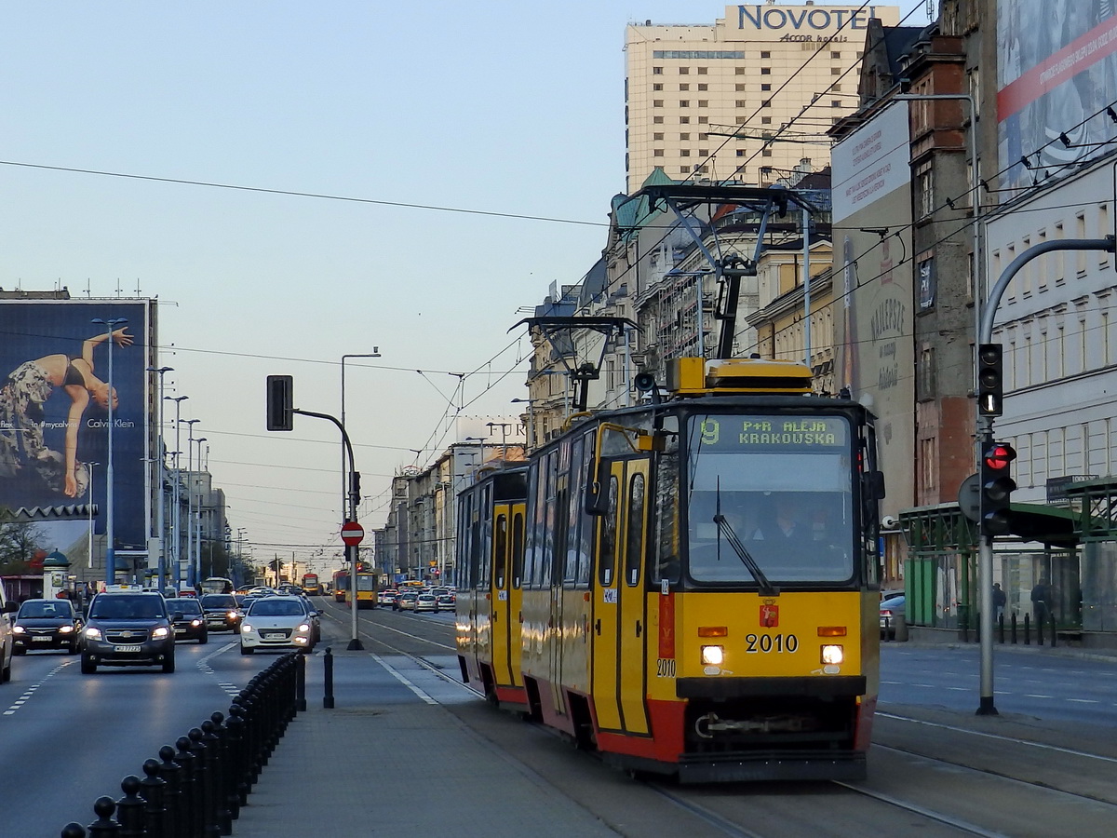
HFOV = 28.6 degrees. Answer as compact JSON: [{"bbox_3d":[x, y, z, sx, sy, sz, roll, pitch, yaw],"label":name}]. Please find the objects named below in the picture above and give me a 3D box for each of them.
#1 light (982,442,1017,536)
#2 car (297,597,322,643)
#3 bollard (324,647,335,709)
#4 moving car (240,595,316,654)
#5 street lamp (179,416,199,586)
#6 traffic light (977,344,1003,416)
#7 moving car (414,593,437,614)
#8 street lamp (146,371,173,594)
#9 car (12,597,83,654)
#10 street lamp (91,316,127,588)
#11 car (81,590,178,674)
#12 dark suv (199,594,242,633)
[{"bbox_3d":[5.188,0.827,25.827,0.320,1.090,0.370,0,-4,-7],"label":"light"},{"bbox_3d":[-8.653,6.504,71.557,1.780,1.480,4.450,0,-4,-6],"label":"car"},{"bbox_3d":[-2.914,3.278,27.894,0.130,0.775,0.130,0,-4,0],"label":"bollard"},{"bbox_3d":[-7.491,5.500,58.656,1.850,1.470,4.800,0,-4,-6],"label":"moving car"},{"bbox_3d":[-31.260,7.932,185.866,1.850,15.750,0.500,1,-4,-7],"label":"street lamp"},{"bbox_3d":[4.997,-0.448,25.341,0.260,0.810,0.270,-1,-4,13],"label":"traffic light"},{"bbox_3d":[-9.620,13.271,159.056,1.700,1.460,4.150,0,-4,-6],"label":"moving car"},{"bbox_3d":[-25.505,4.477,140.242,1.820,15.750,0.500,1,-4,-7],"label":"street lamp"},{"bbox_3d":[-14.151,5.727,60.758,1.710,1.500,4.250,0,-4,-9],"label":"car"},{"bbox_3d":[-23.473,2.514,114.324,1.870,15.750,0.550,1,-4,-7],"label":"street lamp"},{"bbox_3d":[-8.776,4.387,45.063,1.840,1.640,4.650,0,-4,-10],"label":"car"},{"bbox_3d":[-13.558,7.736,87.561,1.800,1.600,4.500,0,-4,-7],"label":"dark suv"}]

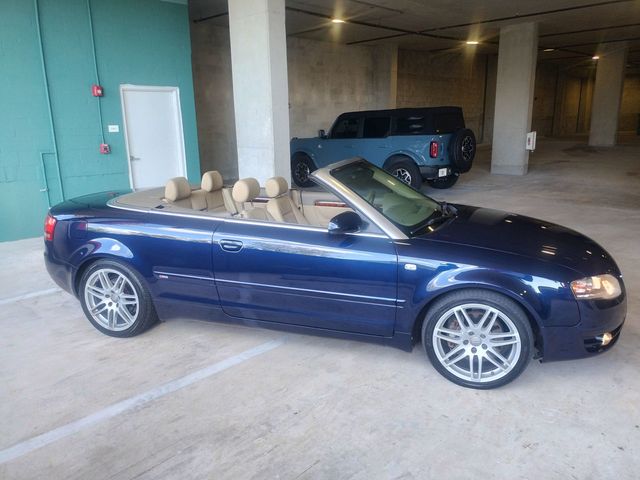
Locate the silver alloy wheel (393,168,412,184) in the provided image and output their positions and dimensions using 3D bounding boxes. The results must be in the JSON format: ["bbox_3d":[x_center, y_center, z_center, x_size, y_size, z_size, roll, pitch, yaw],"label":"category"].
[{"bbox_3d":[1.787,-1.283,9.789,0.485,0.485,0.190,12,19,42],"label":"silver alloy wheel"}]

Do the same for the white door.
[{"bbox_3d":[-2.793,-1.474,7.925,0.973,2.200,0.100,-12,18,-38],"label":"white door"}]

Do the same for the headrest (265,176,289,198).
[{"bbox_3d":[-0.394,-0.480,4.215,0.130,0.190,0.260,4,13,17],"label":"headrest"}]

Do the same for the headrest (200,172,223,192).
[{"bbox_3d":[-1.016,-0.551,4.355,0.125,0.190,0.250,3,15,17],"label":"headrest"}]

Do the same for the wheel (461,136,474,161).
[{"bbox_3d":[3.016,-1.912,9.653,0.180,0.485,0.485,12,19,42],"label":"wheel"}]

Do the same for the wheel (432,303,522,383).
[{"bbox_3d":[0.962,0.607,2.848,0.495,0.495,0.190,4,13,17],"label":"wheel"}]

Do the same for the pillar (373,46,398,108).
[{"bbox_3d":[2.171,-4.306,15.475,0.380,3.860,0.800,-13,17,-43],"label":"pillar"}]

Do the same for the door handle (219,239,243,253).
[{"bbox_3d":[-0.601,0.037,3.114,0.180,0.075,0.055,3,15,17],"label":"door handle"}]

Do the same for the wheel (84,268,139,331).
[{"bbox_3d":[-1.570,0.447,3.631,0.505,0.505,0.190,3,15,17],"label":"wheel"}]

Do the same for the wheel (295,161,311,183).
[{"bbox_3d":[-0.375,-1.714,11.670,0.490,0.490,0.200,11,19,41],"label":"wheel"}]

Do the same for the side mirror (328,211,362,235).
[{"bbox_3d":[0.157,-0.108,2.845,0.150,0.140,0.220,4,13,17],"label":"side mirror"}]

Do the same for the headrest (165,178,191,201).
[{"bbox_3d":[-1.176,-0.420,3.825,0.130,0.190,0.250,4,13,17],"label":"headrest"}]

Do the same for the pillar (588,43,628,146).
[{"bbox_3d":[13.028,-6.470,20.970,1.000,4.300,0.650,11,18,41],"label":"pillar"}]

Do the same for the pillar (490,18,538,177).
[{"bbox_3d":[5.322,-3.729,12.612,0.360,3.860,0.910,-13,17,-43],"label":"pillar"}]

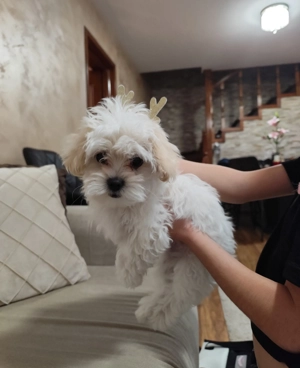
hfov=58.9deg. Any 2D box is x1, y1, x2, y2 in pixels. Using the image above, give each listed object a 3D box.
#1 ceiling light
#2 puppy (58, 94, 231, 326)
[{"bbox_3d":[1.398,-1.847,2.974,0.285,0.170,0.285,-1,3,10],"label":"ceiling light"},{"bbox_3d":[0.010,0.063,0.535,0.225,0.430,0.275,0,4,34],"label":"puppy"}]

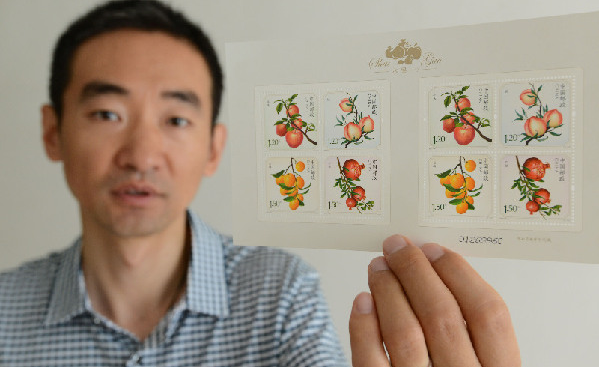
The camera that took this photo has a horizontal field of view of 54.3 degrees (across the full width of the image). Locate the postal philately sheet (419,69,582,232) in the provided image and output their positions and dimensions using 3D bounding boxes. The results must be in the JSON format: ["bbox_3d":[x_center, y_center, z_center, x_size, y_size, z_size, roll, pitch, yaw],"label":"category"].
[{"bbox_3d":[0.093,-0.015,0.274,0.073,0.073,0.005,0,1,20],"label":"postal philately sheet"}]

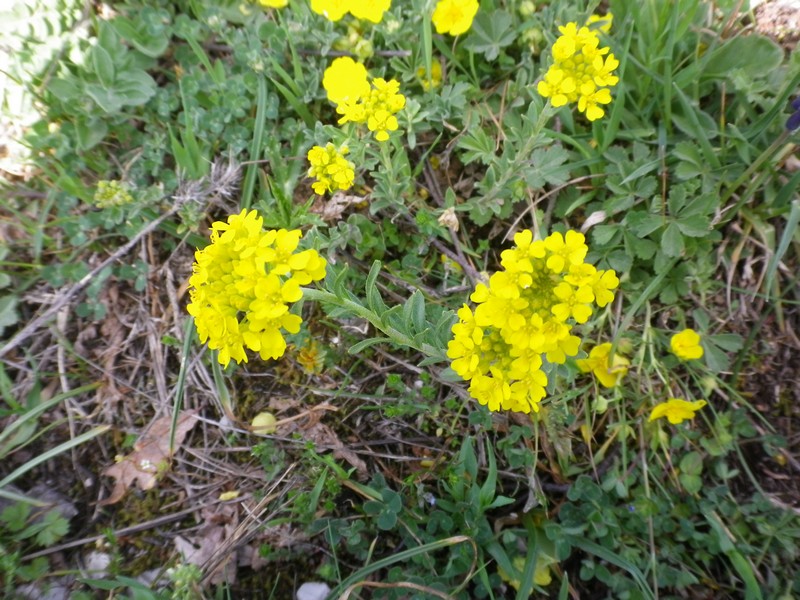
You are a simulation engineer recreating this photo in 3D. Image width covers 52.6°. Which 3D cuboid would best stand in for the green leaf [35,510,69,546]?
[{"bbox_3d":[-0.159,0.104,0.370,0.014,0.005,0.018,1,53,-5],"label":"green leaf"}]

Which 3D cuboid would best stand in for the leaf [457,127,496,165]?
[{"bbox_3d":[0.044,-0.087,0.460,0.023,0.007,0.027,21,66,12],"label":"leaf"}]

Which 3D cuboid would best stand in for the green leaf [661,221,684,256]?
[{"bbox_3d":[0.143,-0.032,0.425,0.011,0.004,0.021,4,65,10],"label":"green leaf"}]

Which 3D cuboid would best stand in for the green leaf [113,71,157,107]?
[{"bbox_3d":[-0.163,-0.131,0.500,0.025,0.007,0.027,-5,65,-9],"label":"green leaf"}]

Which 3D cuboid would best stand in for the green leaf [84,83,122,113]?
[{"bbox_3d":[-0.156,-0.106,0.425,0.019,0.010,0.014,0,55,0],"label":"green leaf"}]

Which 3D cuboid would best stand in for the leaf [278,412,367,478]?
[{"bbox_3d":[-0.031,0.059,0.325,0.036,0.008,0.022,37,63,23],"label":"leaf"}]

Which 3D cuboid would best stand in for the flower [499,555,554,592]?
[{"bbox_3d":[0.047,0.101,0.298,0.019,0.009,0.013,0,55,0],"label":"flower"}]

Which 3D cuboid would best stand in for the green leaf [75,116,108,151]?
[{"bbox_3d":[-0.160,-0.086,0.420,0.017,0.011,0.016,0,55,0],"label":"green leaf"}]

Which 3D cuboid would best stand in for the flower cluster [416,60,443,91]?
[{"bbox_3d":[0.017,-0.128,0.460,0.015,0.014,0.014,0,49,0],"label":"flower cluster"}]

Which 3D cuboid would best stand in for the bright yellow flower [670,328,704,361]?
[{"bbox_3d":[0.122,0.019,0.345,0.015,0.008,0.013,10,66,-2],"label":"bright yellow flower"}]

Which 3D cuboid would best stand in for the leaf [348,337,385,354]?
[{"bbox_3d":[-0.013,0.019,0.341,0.019,0.005,0.005,-17,61,-10],"label":"leaf"}]

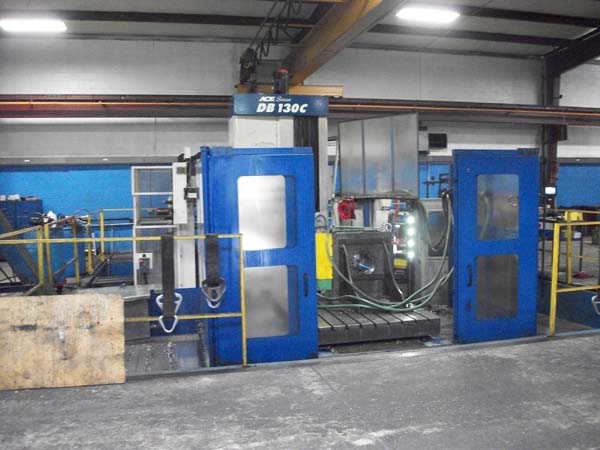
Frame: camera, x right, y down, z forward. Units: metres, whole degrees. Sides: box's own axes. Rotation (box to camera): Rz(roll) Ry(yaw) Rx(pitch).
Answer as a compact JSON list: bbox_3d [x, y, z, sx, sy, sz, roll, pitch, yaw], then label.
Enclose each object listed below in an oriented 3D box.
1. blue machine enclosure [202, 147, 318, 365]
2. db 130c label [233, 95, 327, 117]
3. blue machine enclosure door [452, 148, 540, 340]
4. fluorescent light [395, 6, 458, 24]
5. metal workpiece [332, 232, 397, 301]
[{"bbox_3d":[-0.343,0.272,4.888,0.967,1.863,0.120,-2,5,-12],"label":"blue machine enclosure"},{"bbox_3d":[-0.263,-1.634,7.644,1.306,0.281,0.150,-2,5,-12],"label":"db 130c label"},{"bbox_3d":[1.889,0.197,5.413,0.891,1.848,0.120,-2,5,-12],"label":"blue machine enclosure door"},{"bbox_3d":[2.270,-3.701,9.800,1.220,0.110,0.320,-3,5,-18],"label":"fluorescent light"},{"bbox_3d":[0.761,0.478,6.640,0.658,0.800,0.466,-2,5,-12],"label":"metal workpiece"}]

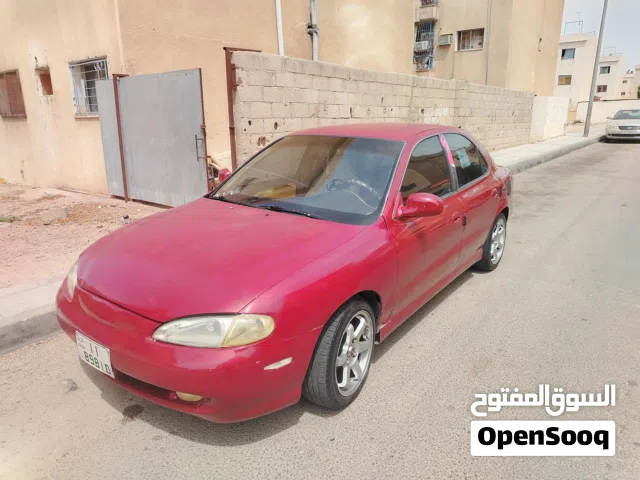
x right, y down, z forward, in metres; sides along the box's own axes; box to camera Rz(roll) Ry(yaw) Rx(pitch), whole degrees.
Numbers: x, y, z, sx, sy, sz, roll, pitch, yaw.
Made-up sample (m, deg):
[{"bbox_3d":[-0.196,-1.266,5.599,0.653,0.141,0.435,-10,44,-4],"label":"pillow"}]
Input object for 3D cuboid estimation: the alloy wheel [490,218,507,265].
[{"bbox_3d":[1.652,0.002,4.301,0.160,0.446,0.446,11,20,35],"label":"alloy wheel"}]

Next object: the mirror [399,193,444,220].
[{"bbox_3d":[0.598,-0.211,2.628,0.240,0.142,0.150,11,20,35],"label":"mirror"}]

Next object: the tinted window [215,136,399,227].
[{"bbox_3d":[-0.074,-0.477,3.038,1.380,0.080,0.853,11,50,35],"label":"tinted window"}]

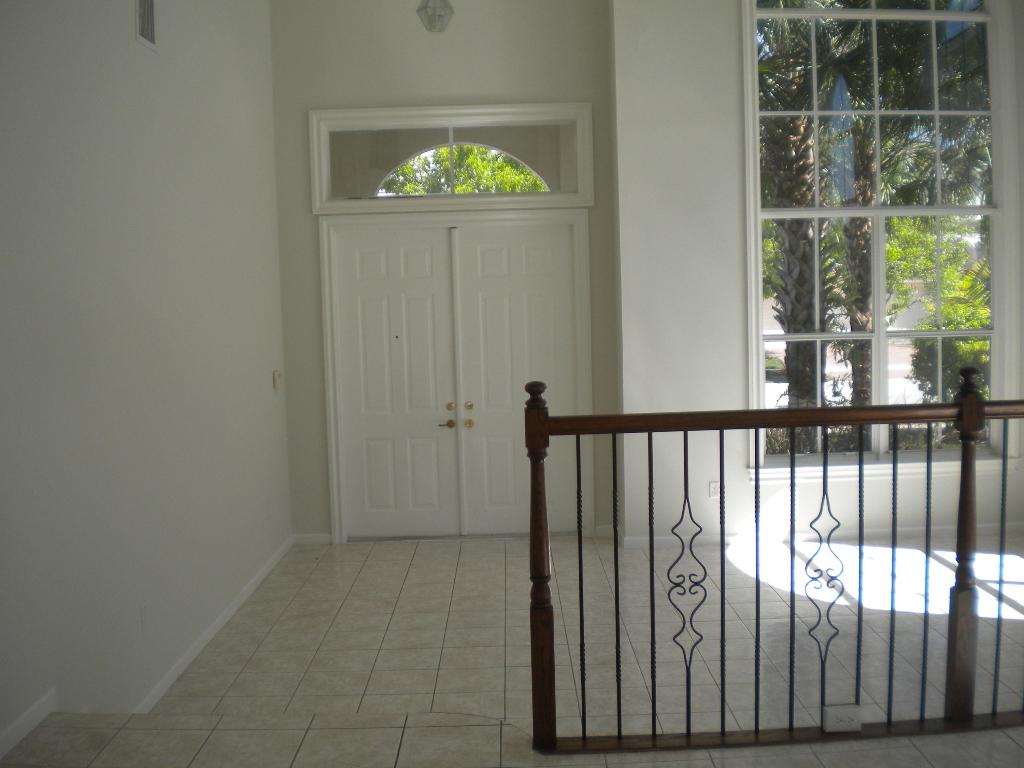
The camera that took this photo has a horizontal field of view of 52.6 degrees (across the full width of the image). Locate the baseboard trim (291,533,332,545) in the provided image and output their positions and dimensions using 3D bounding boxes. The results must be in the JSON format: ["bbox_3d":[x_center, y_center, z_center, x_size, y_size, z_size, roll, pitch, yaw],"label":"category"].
[{"bbox_3d":[-1.526,1.187,7.922,0.310,0.085,0.020,-2,5,0],"label":"baseboard trim"}]

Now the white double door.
[{"bbox_3d":[-0.430,-0.050,7.869,1.930,2.440,0.100,-2,5,0],"label":"white double door"}]

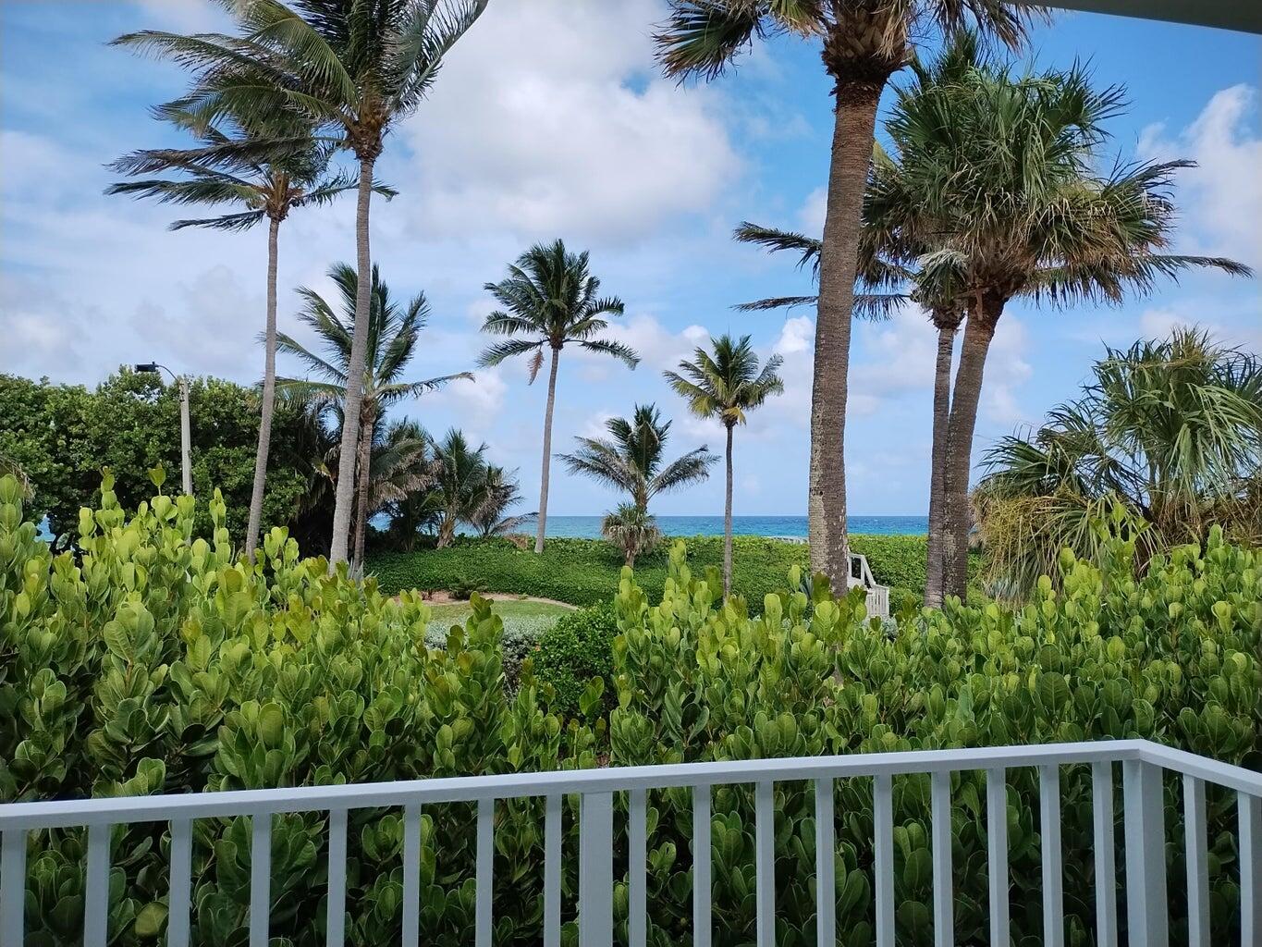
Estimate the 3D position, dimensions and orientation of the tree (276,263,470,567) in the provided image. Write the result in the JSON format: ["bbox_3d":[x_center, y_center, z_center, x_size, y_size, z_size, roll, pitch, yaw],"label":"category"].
[{"bbox_3d":[-8.822,-1.945,31.126,6.630,10.620,5.970,0,-3,0],"label":"tree"}]

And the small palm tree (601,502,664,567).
[{"bbox_3d":[0.053,2.191,32.433,2.250,2.310,2.250,0,-3,0],"label":"small palm tree"}]

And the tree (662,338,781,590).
[{"bbox_3d":[3.020,-0.158,29.540,3.830,8.740,3.830,0,-3,0],"label":"tree"}]

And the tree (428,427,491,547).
[{"bbox_3d":[-6.704,0.569,35.513,2.690,4.650,2.690,0,-3,0],"label":"tree"}]

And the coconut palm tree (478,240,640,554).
[{"bbox_3d":[-2.717,-2.914,34.175,6.060,11.890,5.760,0,-3,0],"label":"coconut palm tree"}]

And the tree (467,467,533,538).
[{"bbox_3d":[-5.481,1.178,36.986,3.080,2.960,3.080,0,-3,0],"label":"tree"}]

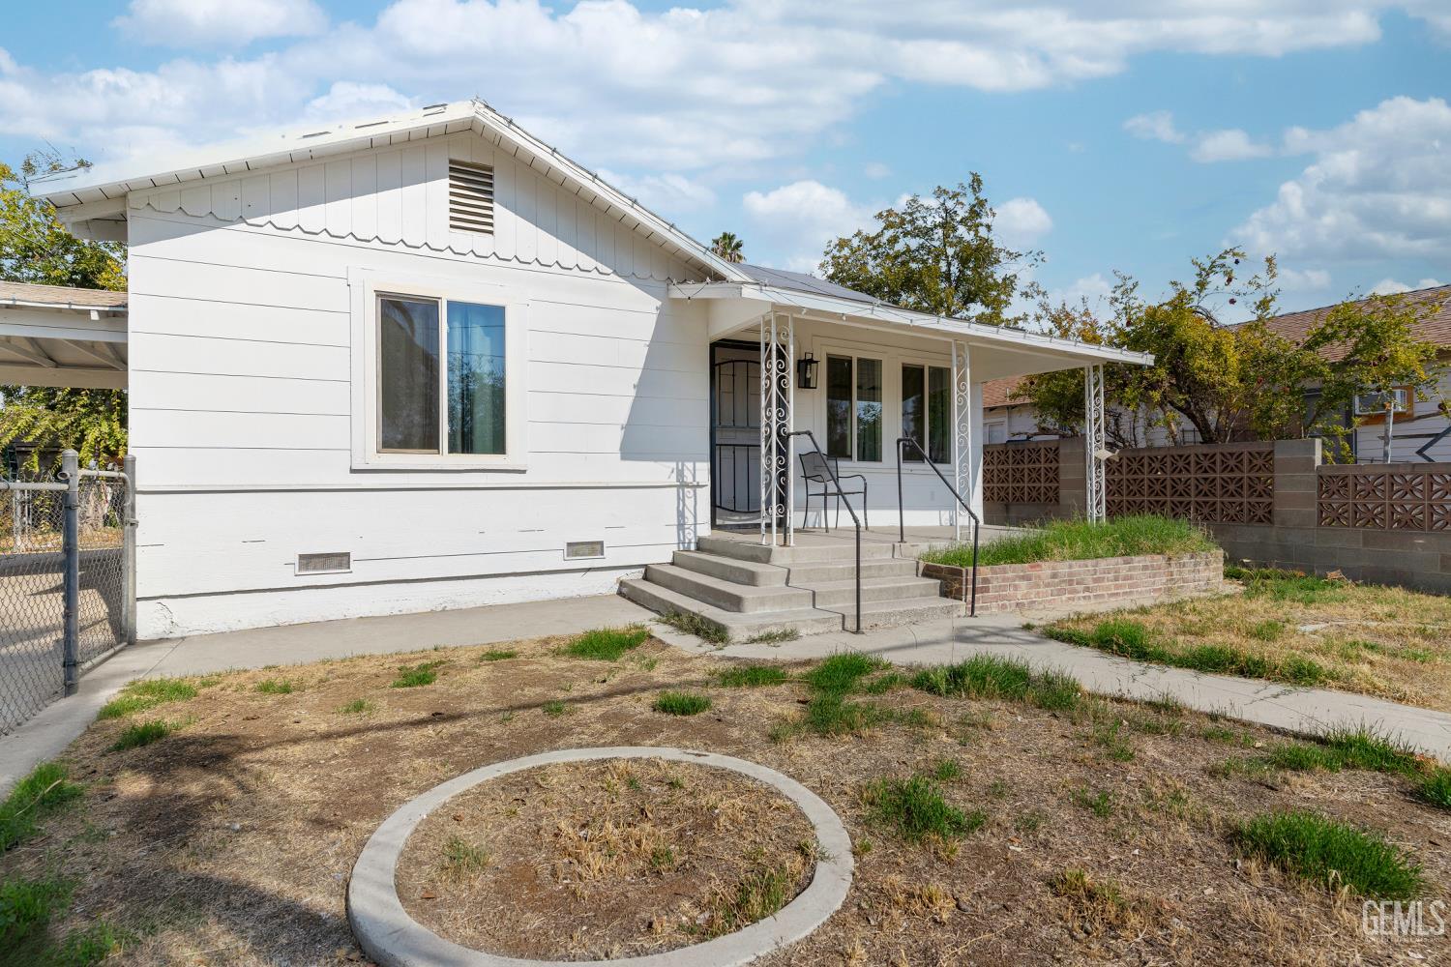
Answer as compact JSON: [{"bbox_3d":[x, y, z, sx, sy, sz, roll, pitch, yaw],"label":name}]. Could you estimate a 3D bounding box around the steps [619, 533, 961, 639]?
[{"bbox_3d":[0.434,0.800,5.940,2.050,0.510,2.300,0,0,-26],"label":"steps"}]

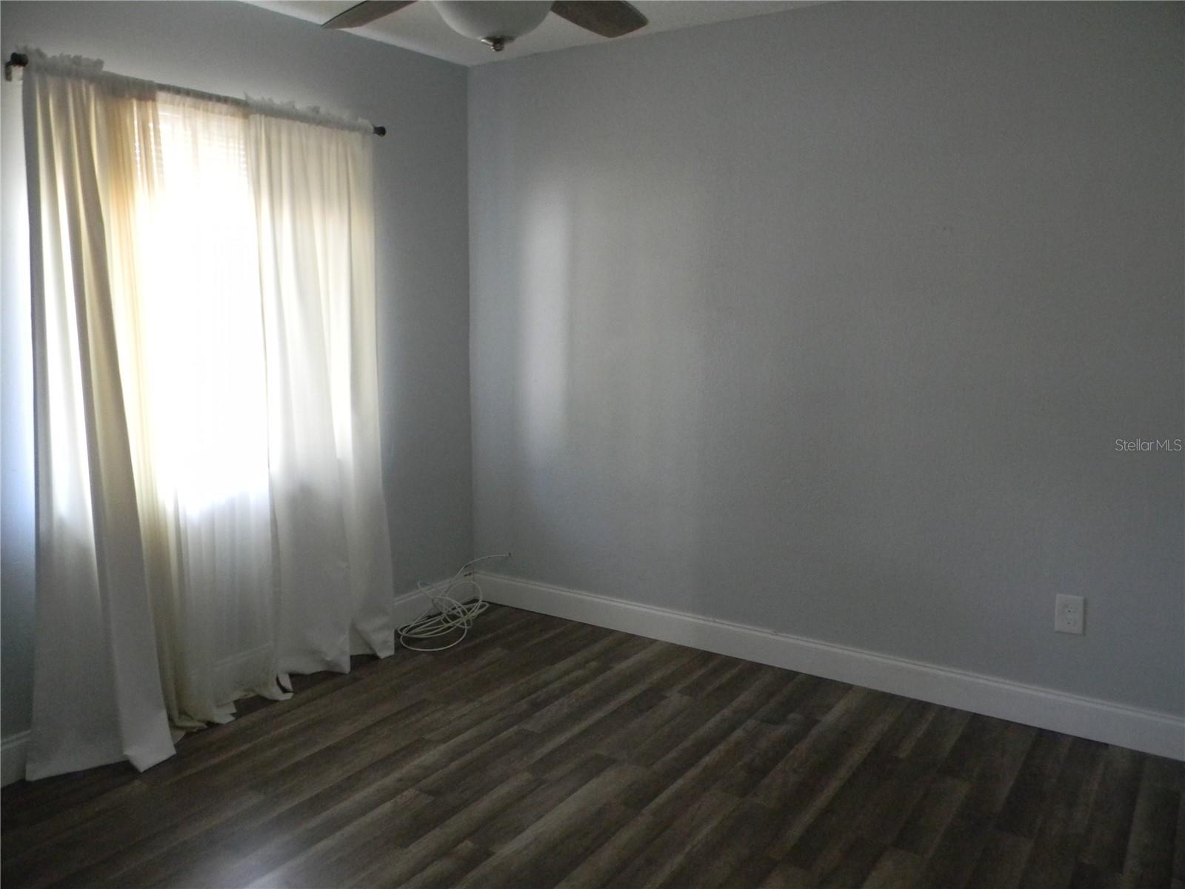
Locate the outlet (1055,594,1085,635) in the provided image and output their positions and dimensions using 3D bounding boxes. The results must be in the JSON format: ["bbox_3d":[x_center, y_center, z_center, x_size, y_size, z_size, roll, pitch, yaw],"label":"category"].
[{"bbox_3d":[1.551,0.555,3.115,0.080,0.124,0.010,6,11,33],"label":"outlet"}]

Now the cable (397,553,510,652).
[{"bbox_3d":[-0.600,0.670,4.212,0.310,0.245,0.610,6,11,33],"label":"cable"}]

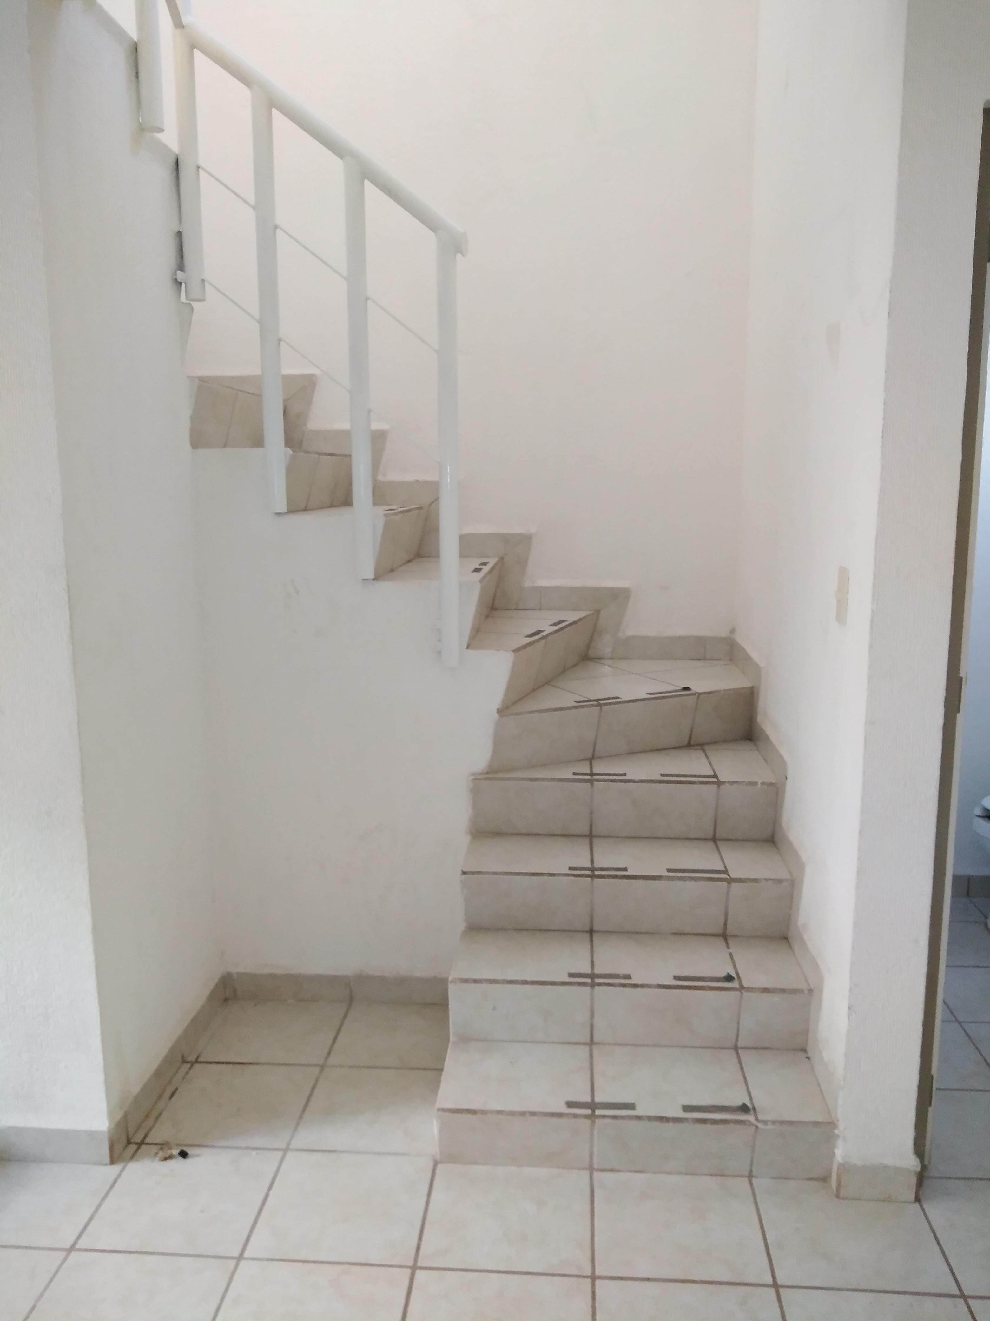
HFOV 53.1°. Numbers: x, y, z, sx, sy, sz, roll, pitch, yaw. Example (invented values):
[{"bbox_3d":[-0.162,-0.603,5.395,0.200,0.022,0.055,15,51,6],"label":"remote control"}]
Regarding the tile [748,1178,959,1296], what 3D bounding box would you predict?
[{"bbox_3d":[0.693,1.122,1.954,0.328,0.012,0.315,0,10,4],"label":"tile"}]

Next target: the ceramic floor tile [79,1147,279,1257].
[{"bbox_3d":[-0.635,1.114,2.055,0.328,0.012,0.315,0,10,4],"label":"ceramic floor tile"}]

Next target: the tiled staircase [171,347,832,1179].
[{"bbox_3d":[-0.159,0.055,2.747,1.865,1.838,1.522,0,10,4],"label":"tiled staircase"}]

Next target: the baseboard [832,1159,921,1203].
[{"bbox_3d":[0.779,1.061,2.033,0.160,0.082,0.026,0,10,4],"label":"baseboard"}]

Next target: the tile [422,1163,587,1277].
[{"bbox_3d":[0.029,1.118,2.003,0.328,0.012,0.312,0,10,4],"label":"tile"}]

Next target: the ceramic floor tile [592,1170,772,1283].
[{"bbox_3d":[0.361,1.121,1.978,0.328,0.012,0.312,0,10,4],"label":"ceramic floor tile"}]

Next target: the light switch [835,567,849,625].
[{"bbox_3d":[0.732,-0.136,2.084,0.017,0.117,0.077,1,8,6],"label":"light switch"}]

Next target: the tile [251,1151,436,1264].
[{"bbox_3d":[-0.303,1.116,2.030,0.328,0.012,0.315,0,10,4],"label":"tile"}]

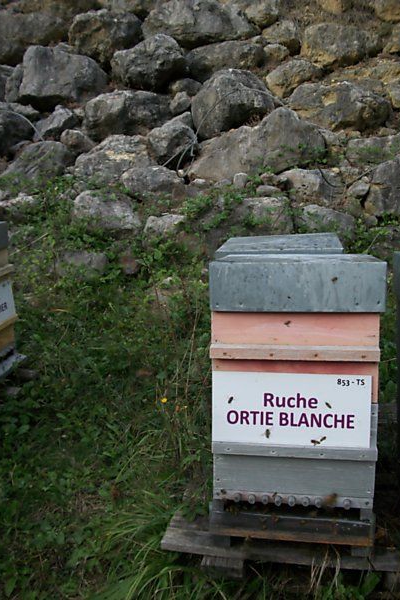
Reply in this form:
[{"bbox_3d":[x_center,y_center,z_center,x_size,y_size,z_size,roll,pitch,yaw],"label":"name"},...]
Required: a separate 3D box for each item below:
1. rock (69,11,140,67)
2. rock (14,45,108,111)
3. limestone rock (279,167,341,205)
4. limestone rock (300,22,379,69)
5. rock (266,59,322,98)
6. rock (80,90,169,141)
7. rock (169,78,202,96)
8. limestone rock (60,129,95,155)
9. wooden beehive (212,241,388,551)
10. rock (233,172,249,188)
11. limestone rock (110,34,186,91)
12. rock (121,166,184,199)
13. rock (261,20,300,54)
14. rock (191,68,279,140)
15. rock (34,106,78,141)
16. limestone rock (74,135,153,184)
[{"bbox_3d":[-1.090,-3.027,6.397,0.814,0.669,0.697,-1,8,0],"label":"rock"},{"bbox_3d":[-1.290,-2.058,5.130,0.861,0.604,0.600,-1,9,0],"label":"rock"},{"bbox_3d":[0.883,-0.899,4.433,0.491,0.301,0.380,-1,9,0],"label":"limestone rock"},{"bbox_3d":[1.583,-2.847,6.204,0.895,0.515,0.611,0,7,4],"label":"limestone rock"},{"bbox_3d":[0.982,-2.326,5.825,0.576,0.420,0.495,-1,8,0],"label":"rock"},{"bbox_3d":[-0.723,-1.816,5.460,0.868,0.492,0.655,-1,8,0],"label":"rock"},{"bbox_3d":[-0.151,-2.207,5.762,0.332,0.187,0.224,-1,7,0],"label":"rock"},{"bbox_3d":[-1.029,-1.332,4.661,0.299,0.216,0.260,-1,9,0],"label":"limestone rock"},{"bbox_3d":[0.288,0.256,1.690,0.460,0.765,0.540,0,7,10],"label":"wooden beehive"},{"bbox_3d":[0.359,-1.034,4.799,0.136,0.138,0.124,-1,8,0],"label":"rock"},{"bbox_3d":[-0.562,-2.594,6.058,0.792,0.612,0.678,-1,8,0],"label":"limestone rock"},{"bbox_3d":[-0.432,-1.102,5.157,0.595,0.316,0.390,-1,7,-1],"label":"rock"},{"bbox_3d":[0.919,-2.998,6.335,0.425,0.388,0.388,-1,8,0],"label":"rock"},{"bbox_3d":[0.370,-2.035,5.774,0.916,0.749,0.746,-1,7,1],"label":"rock"},{"bbox_3d":[-1.444,-1.763,5.541,0.440,0.340,0.348,-1,7,-4],"label":"rock"},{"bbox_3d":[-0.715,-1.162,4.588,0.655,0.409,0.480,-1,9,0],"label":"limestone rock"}]

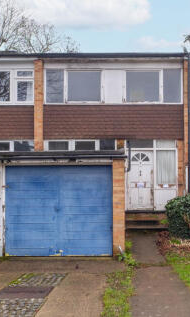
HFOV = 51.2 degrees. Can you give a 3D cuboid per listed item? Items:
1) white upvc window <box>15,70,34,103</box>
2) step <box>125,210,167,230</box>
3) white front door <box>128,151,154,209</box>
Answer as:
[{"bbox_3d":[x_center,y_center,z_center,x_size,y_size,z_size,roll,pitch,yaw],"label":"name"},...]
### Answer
[{"bbox_3d":[-2.270,-2.316,6.445,0.610,1.068,0.090,0,-1,0],"label":"white upvc window"},{"bbox_3d":[1.520,1.900,6.140,1.550,0.460,0.580,0,-1,0],"label":"step"},{"bbox_3d":[1.499,0.707,6.485,0.852,1.916,0.070,0,-1,0],"label":"white front door"}]

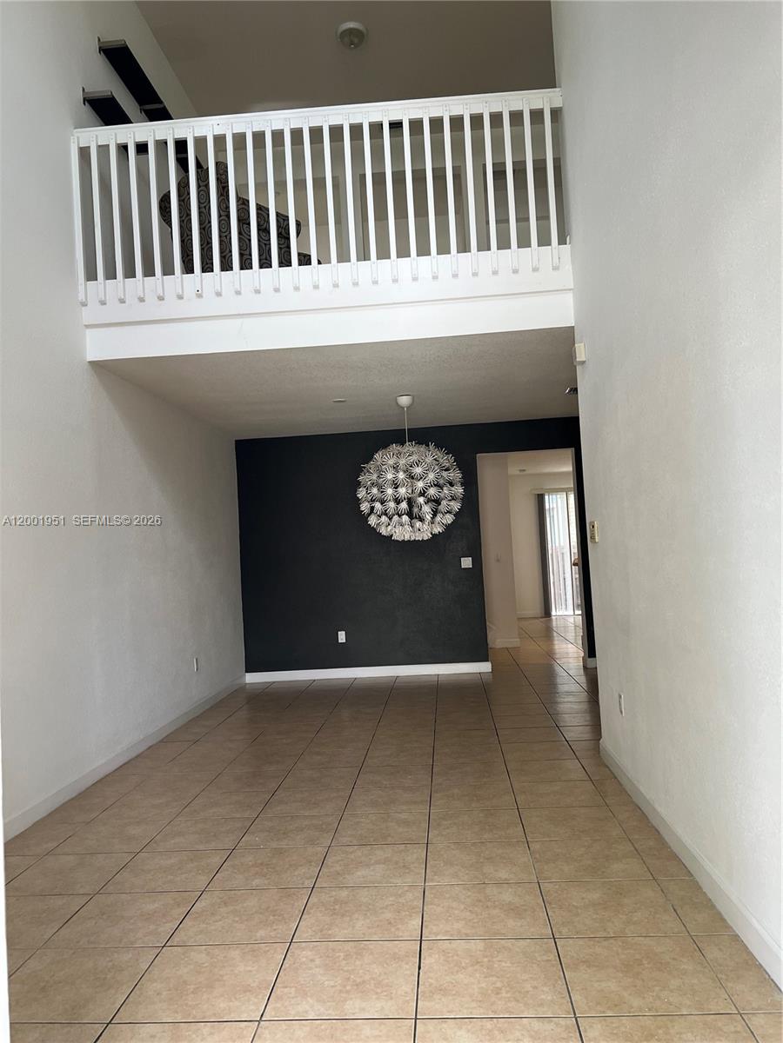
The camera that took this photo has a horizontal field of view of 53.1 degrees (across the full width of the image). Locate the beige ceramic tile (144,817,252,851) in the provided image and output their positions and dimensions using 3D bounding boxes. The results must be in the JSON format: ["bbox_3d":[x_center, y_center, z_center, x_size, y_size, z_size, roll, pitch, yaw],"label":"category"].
[{"bbox_3d":[-0.944,1.561,3.902,0.450,0.010,0.450,-3,-3,4],"label":"beige ceramic tile"}]

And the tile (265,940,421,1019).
[{"bbox_3d":[-0.128,1.348,2.306,0.415,0.010,0.415,-3,-3,4],"label":"tile"}]

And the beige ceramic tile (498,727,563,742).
[{"bbox_3d":[0.991,1.532,5.582,0.450,0.010,0.450,-3,-3,4],"label":"beige ceramic tile"}]

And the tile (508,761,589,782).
[{"bbox_3d":[0.914,1.481,4.643,0.445,0.010,0.445,-3,-3,4],"label":"tile"}]

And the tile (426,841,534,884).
[{"bbox_3d":[0.349,1.359,3.115,0.415,0.010,0.415,-3,-3,4],"label":"tile"}]

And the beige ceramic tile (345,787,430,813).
[{"bbox_3d":[-0.011,1.417,3.980,0.415,0.010,0.415,-3,-3,4],"label":"beige ceramic tile"}]

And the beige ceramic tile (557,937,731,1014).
[{"bbox_3d":[0.757,1.388,2.405,0.445,0.010,0.445,-3,-3,4],"label":"beige ceramic tile"}]

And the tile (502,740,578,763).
[{"bbox_3d":[0.945,1.500,5.090,0.445,0.010,0.445,-3,-3,4],"label":"tile"}]

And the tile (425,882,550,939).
[{"bbox_3d":[0.342,1.433,2.883,0.445,0.010,0.445,-3,-3,4],"label":"tile"}]

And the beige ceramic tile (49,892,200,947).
[{"bbox_3d":[-0.935,1.412,2.781,0.415,0.010,0.415,-3,-3,4],"label":"beige ceramic tile"}]

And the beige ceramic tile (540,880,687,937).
[{"bbox_3d":[0.789,1.407,2.852,0.445,0.010,0.445,-3,-3,4],"label":"beige ceramic tile"}]

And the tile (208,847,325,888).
[{"bbox_3d":[-0.522,1.503,3.391,0.445,0.010,0.445,-3,-3,4],"label":"tile"}]

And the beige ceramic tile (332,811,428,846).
[{"bbox_3d":[-0.043,1.496,3.808,0.445,0.010,0.445,-3,-3,4],"label":"beige ceramic tile"}]

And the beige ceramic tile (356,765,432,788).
[{"bbox_3d":[0.019,1.435,4.399,0.415,0.010,0.415,-3,-3,4],"label":"beige ceramic tile"}]

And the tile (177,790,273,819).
[{"bbox_3d":[-0.911,1.580,4.353,0.450,0.010,0.450,-3,-3,4],"label":"tile"}]

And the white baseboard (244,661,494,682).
[{"bbox_3d":[-0.242,1.558,8.088,2.541,0.104,0.015,-3,-3,3],"label":"white baseboard"}]

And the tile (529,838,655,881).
[{"bbox_3d":[0.829,1.437,3.325,0.450,0.010,0.450,-3,-3,4],"label":"tile"}]

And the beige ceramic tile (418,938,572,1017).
[{"bbox_3d":[0.310,1.414,2.435,0.445,0.010,0.445,-3,-3,4],"label":"beige ceramic tile"}]

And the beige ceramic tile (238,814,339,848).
[{"bbox_3d":[-0.490,1.522,3.838,0.445,0.010,0.445,-3,-3,4],"label":"beige ceramic tile"}]

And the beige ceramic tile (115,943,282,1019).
[{"bbox_3d":[-0.590,1.478,2.516,0.450,0.010,0.450,-3,-3,4],"label":"beige ceramic tile"}]

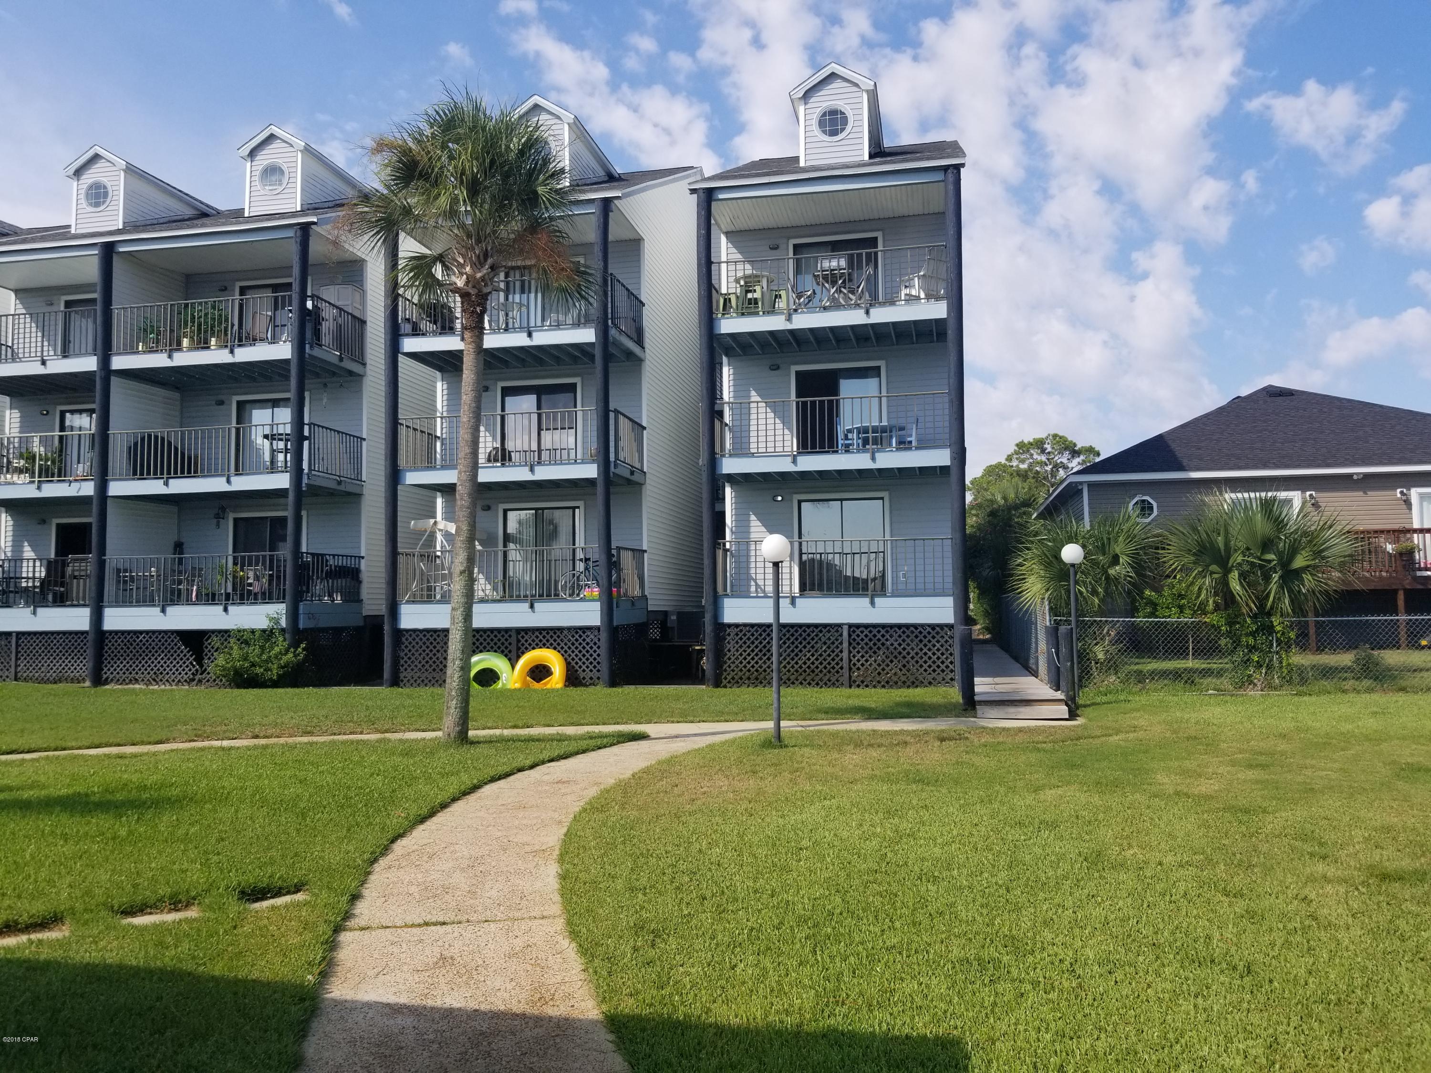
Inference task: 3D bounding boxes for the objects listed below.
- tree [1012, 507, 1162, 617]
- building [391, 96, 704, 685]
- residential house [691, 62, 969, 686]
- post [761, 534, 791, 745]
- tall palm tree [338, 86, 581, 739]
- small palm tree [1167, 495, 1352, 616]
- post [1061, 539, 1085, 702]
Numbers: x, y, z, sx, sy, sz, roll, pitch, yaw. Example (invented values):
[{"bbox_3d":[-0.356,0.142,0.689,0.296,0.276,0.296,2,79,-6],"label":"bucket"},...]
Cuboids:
[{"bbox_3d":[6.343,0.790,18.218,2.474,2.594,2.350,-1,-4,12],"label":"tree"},{"bbox_3d":[-3.116,-3.283,28.480,5.345,13.362,13.200,-1,-4,12],"label":"building"},{"bbox_3d":[3.486,-3.439,27.112,5.369,13.362,13.200,-1,-4,12],"label":"residential house"},{"bbox_3d":[0.686,1.131,11.877,0.320,2.322,0.320,-1,-4,12],"label":"post"},{"bbox_3d":[-2.965,-1.503,12.656,2.750,7.758,2.800,-1,-4,12],"label":"tall palm tree"},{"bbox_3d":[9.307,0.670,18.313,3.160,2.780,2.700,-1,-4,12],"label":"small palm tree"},{"bbox_3d":[5.102,1.250,15.227,0.325,2.313,0.325,-1,-4,12],"label":"post"}]

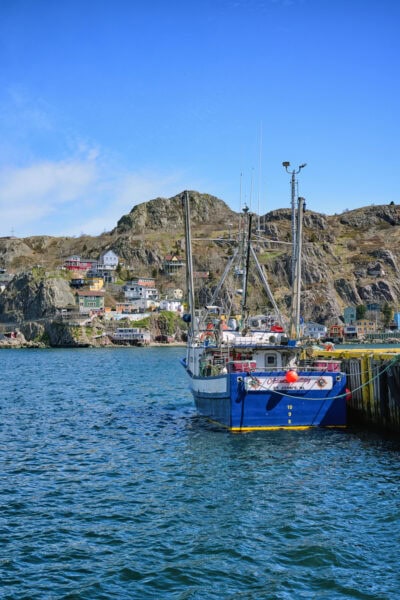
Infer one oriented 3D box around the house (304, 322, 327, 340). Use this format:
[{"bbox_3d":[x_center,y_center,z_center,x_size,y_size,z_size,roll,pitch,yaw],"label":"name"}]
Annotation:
[{"bbox_3d":[53.246,14.085,361.733,10.200,7.857,8.000,0,-3,4],"label":"house"}]

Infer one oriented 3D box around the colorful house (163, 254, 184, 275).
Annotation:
[{"bbox_3d":[-12.624,-16.673,373.137,8.600,9.023,8.000,0,-3,-8],"label":"colorful house"}]

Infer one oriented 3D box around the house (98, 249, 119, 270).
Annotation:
[{"bbox_3d":[-42.659,-18.315,363.202,6.800,9.243,8.500,1,-3,-17],"label":"house"}]

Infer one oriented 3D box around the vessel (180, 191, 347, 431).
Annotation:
[{"bbox_3d":[2.504,0.297,40.800,5.700,11.700,14.000,1,-3,-11],"label":"vessel"}]

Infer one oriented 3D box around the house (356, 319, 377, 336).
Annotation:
[{"bbox_3d":[76.717,12.932,361.785,8.800,7.857,8.000,0,-3,8],"label":"house"}]

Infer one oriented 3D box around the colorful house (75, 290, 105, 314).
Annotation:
[{"bbox_3d":[-44.493,1.056,318.279,10.000,9.825,8.000,1,-3,-16],"label":"colorful house"}]

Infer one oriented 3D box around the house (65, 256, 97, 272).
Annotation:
[{"bbox_3d":[-54.957,-16.943,361.137,14.200,6.664,9.000,1,-3,-12],"label":"house"}]

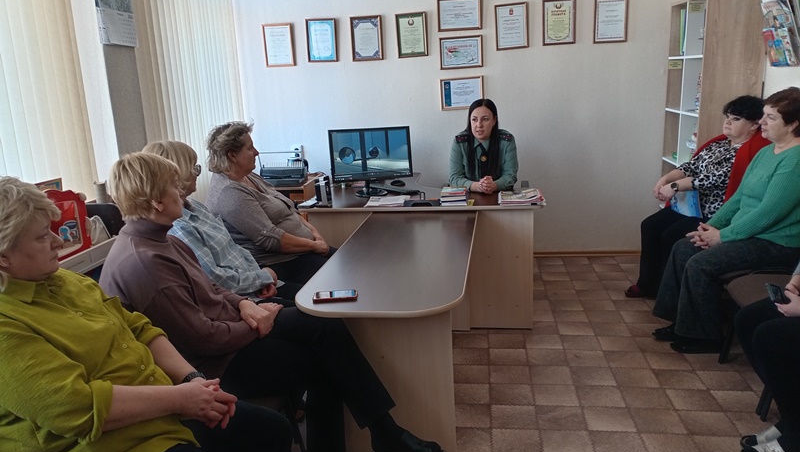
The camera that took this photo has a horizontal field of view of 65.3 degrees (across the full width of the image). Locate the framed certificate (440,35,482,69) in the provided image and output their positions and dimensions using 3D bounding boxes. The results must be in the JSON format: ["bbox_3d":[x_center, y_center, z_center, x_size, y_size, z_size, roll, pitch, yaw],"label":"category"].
[{"bbox_3d":[0.469,-1.323,4.762,0.325,0.238,0.024,-1,14,6],"label":"framed certificate"}]

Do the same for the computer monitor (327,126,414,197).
[{"bbox_3d":[-0.172,-0.405,3.930,0.510,0.410,0.200,-5,14,-13],"label":"computer monitor"}]

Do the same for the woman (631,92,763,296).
[{"bbox_3d":[1.759,-0.110,3.716,0.680,1.290,0.550,-2,13,2],"label":"woman"}]

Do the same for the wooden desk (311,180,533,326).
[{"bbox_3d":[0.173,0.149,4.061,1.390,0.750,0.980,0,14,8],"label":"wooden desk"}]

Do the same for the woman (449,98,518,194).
[{"bbox_3d":[0.562,-0.169,4.119,0.470,1.310,0.660,0,14,8],"label":"woman"}]

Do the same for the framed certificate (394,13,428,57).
[{"bbox_3d":[0.092,-1.457,4.770,0.238,0.325,0.024,-1,14,6],"label":"framed certificate"}]

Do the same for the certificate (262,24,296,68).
[{"bbox_3d":[-0.949,-1.416,4.894,0.238,0.325,0.024,-1,14,6],"label":"certificate"}]

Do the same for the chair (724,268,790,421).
[{"bbox_3d":[1.790,0.352,2.787,0.570,0.820,0.530,0,14,8],"label":"chair"}]

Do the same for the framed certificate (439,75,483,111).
[{"bbox_3d":[0.486,-1.022,4.834,0.325,0.238,0.024,-1,14,6],"label":"framed certificate"}]

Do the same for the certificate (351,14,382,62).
[{"bbox_3d":[-0.253,-1.448,4.824,0.245,0.325,0.020,0,14,8],"label":"certificate"}]

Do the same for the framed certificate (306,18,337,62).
[{"bbox_3d":[-0.608,-1.440,4.851,0.238,0.325,0.024,-1,14,6],"label":"framed certificate"}]

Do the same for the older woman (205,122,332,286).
[{"bbox_3d":[-0.568,0.080,3.354,0.760,1.270,0.540,-2,13,2],"label":"older woman"}]

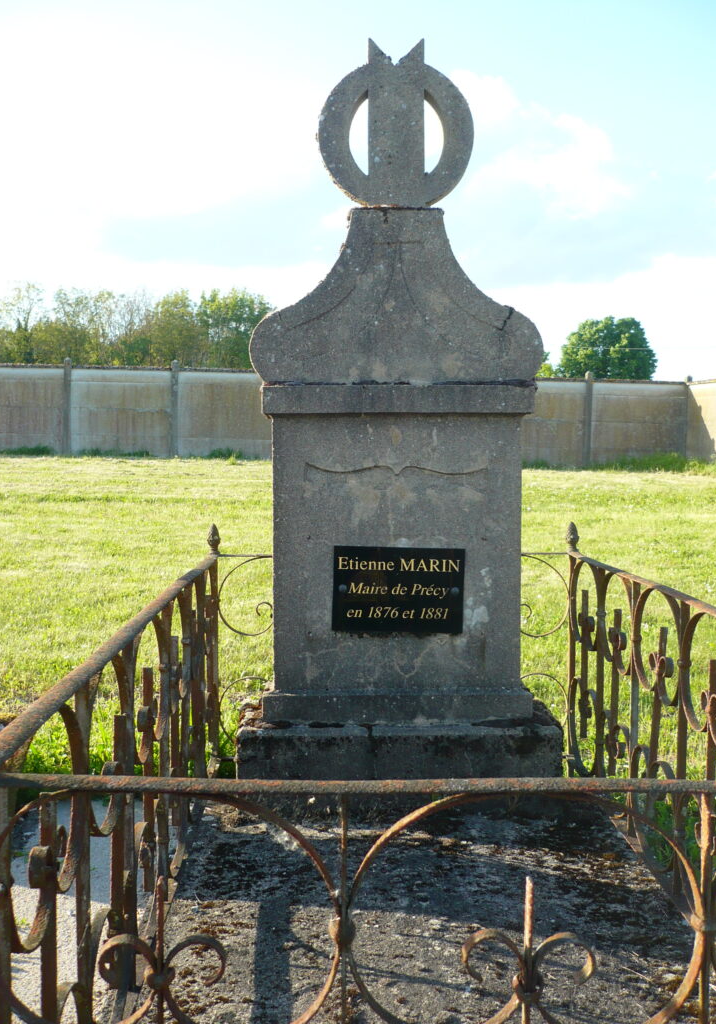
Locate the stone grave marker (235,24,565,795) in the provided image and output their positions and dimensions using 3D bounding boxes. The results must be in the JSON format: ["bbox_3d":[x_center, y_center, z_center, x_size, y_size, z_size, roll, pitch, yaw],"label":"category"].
[{"bbox_3d":[0.118,-0.255,3.118,0.934,2.240,0.370,0,3,-2],"label":"stone grave marker"}]

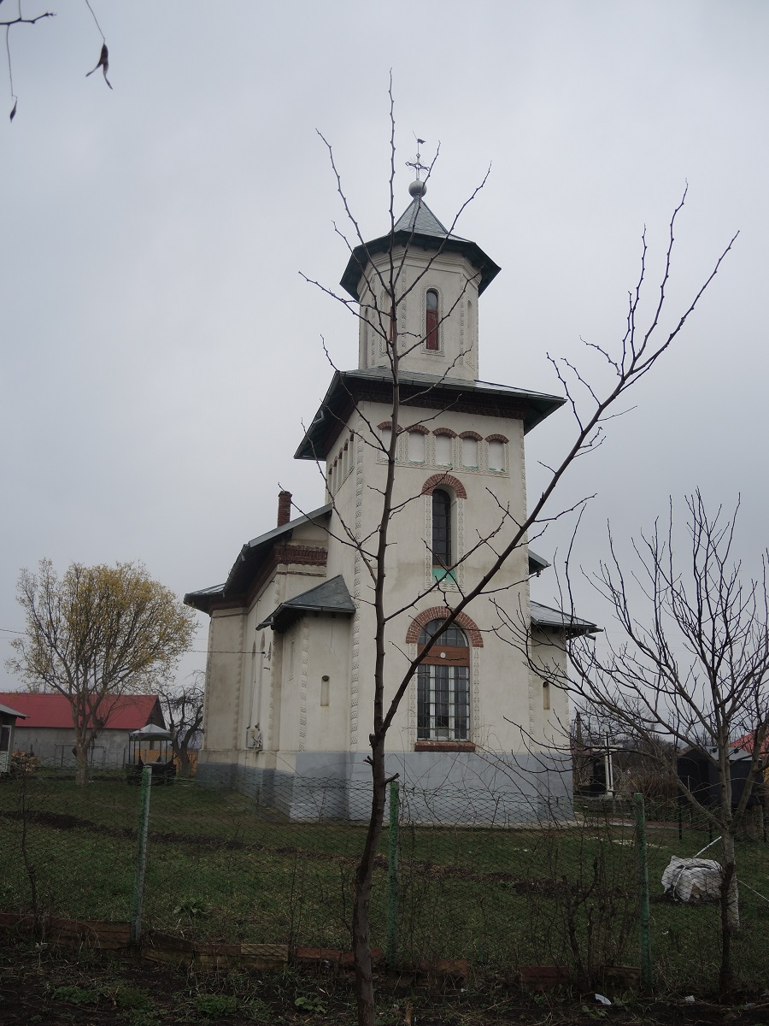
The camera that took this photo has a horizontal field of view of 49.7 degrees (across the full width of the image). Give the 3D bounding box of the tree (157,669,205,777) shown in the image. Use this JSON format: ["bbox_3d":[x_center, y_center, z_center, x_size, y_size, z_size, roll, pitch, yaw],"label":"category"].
[{"bbox_3d":[-11.013,11.834,46.796,3.567,5.791,3.460,4,-16,-12],"label":"tree"}]

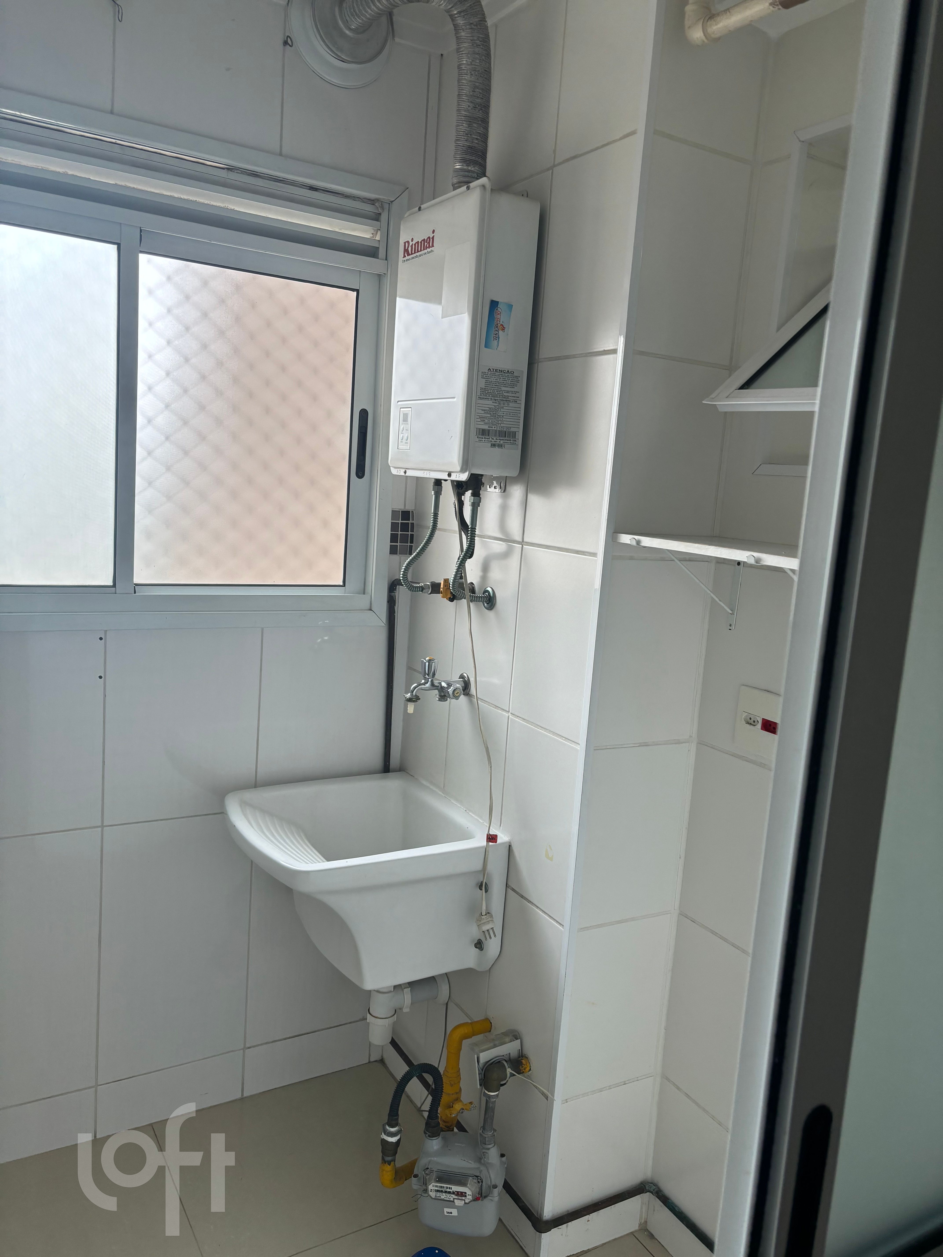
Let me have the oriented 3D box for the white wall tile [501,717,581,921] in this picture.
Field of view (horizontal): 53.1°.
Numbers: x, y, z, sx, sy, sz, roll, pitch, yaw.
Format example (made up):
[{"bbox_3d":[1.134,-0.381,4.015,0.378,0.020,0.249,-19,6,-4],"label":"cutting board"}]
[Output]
[{"bbox_3d":[0.130,0.371,1.844,0.010,0.350,0.240,-1,10,-30],"label":"white wall tile"}]

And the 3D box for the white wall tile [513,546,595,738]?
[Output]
[{"bbox_3d":[0.155,0.026,1.789,0.010,0.350,0.240,-1,10,-30],"label":"white wall tile"}]

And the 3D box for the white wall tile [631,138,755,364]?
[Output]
[{"bbox_3d":[0.382,-0.646,1.638,0.231,0.346,0.012,-1,10,-30],"label":"white wall tile"}]

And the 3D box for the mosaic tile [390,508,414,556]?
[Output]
[{"bbox_3d":[-0.167,-0.231,2.265,0.066,0.110,0.010,-1,10,-30],"label":"mosaic tile"}]

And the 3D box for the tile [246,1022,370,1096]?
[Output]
[{"bbox_3d":[-0.410,1.077,2.378,0.330,0.126,0.012,-1,10,-30],"label":"tile"}]

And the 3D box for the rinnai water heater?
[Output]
[{"bbox_3d":[-0.026,-0.573,1.907,0.132,0.537,0.354,-1,10,-30],"label":"rinnai water heater"}]

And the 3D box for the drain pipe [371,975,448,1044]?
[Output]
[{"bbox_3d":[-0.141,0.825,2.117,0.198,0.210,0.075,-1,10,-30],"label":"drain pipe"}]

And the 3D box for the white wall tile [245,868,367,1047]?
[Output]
[{"bbox_3d":[-0.383,0.716,2.327,0.333,0.607,0.010,-1,10,-30],"label":"white wall tile"}]

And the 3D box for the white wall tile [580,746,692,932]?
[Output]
[{"bbox_3d":[0.308,0.390,1.796,0.231,0.346,0.012,-1,10,-30],"label":"white wall tile"}]

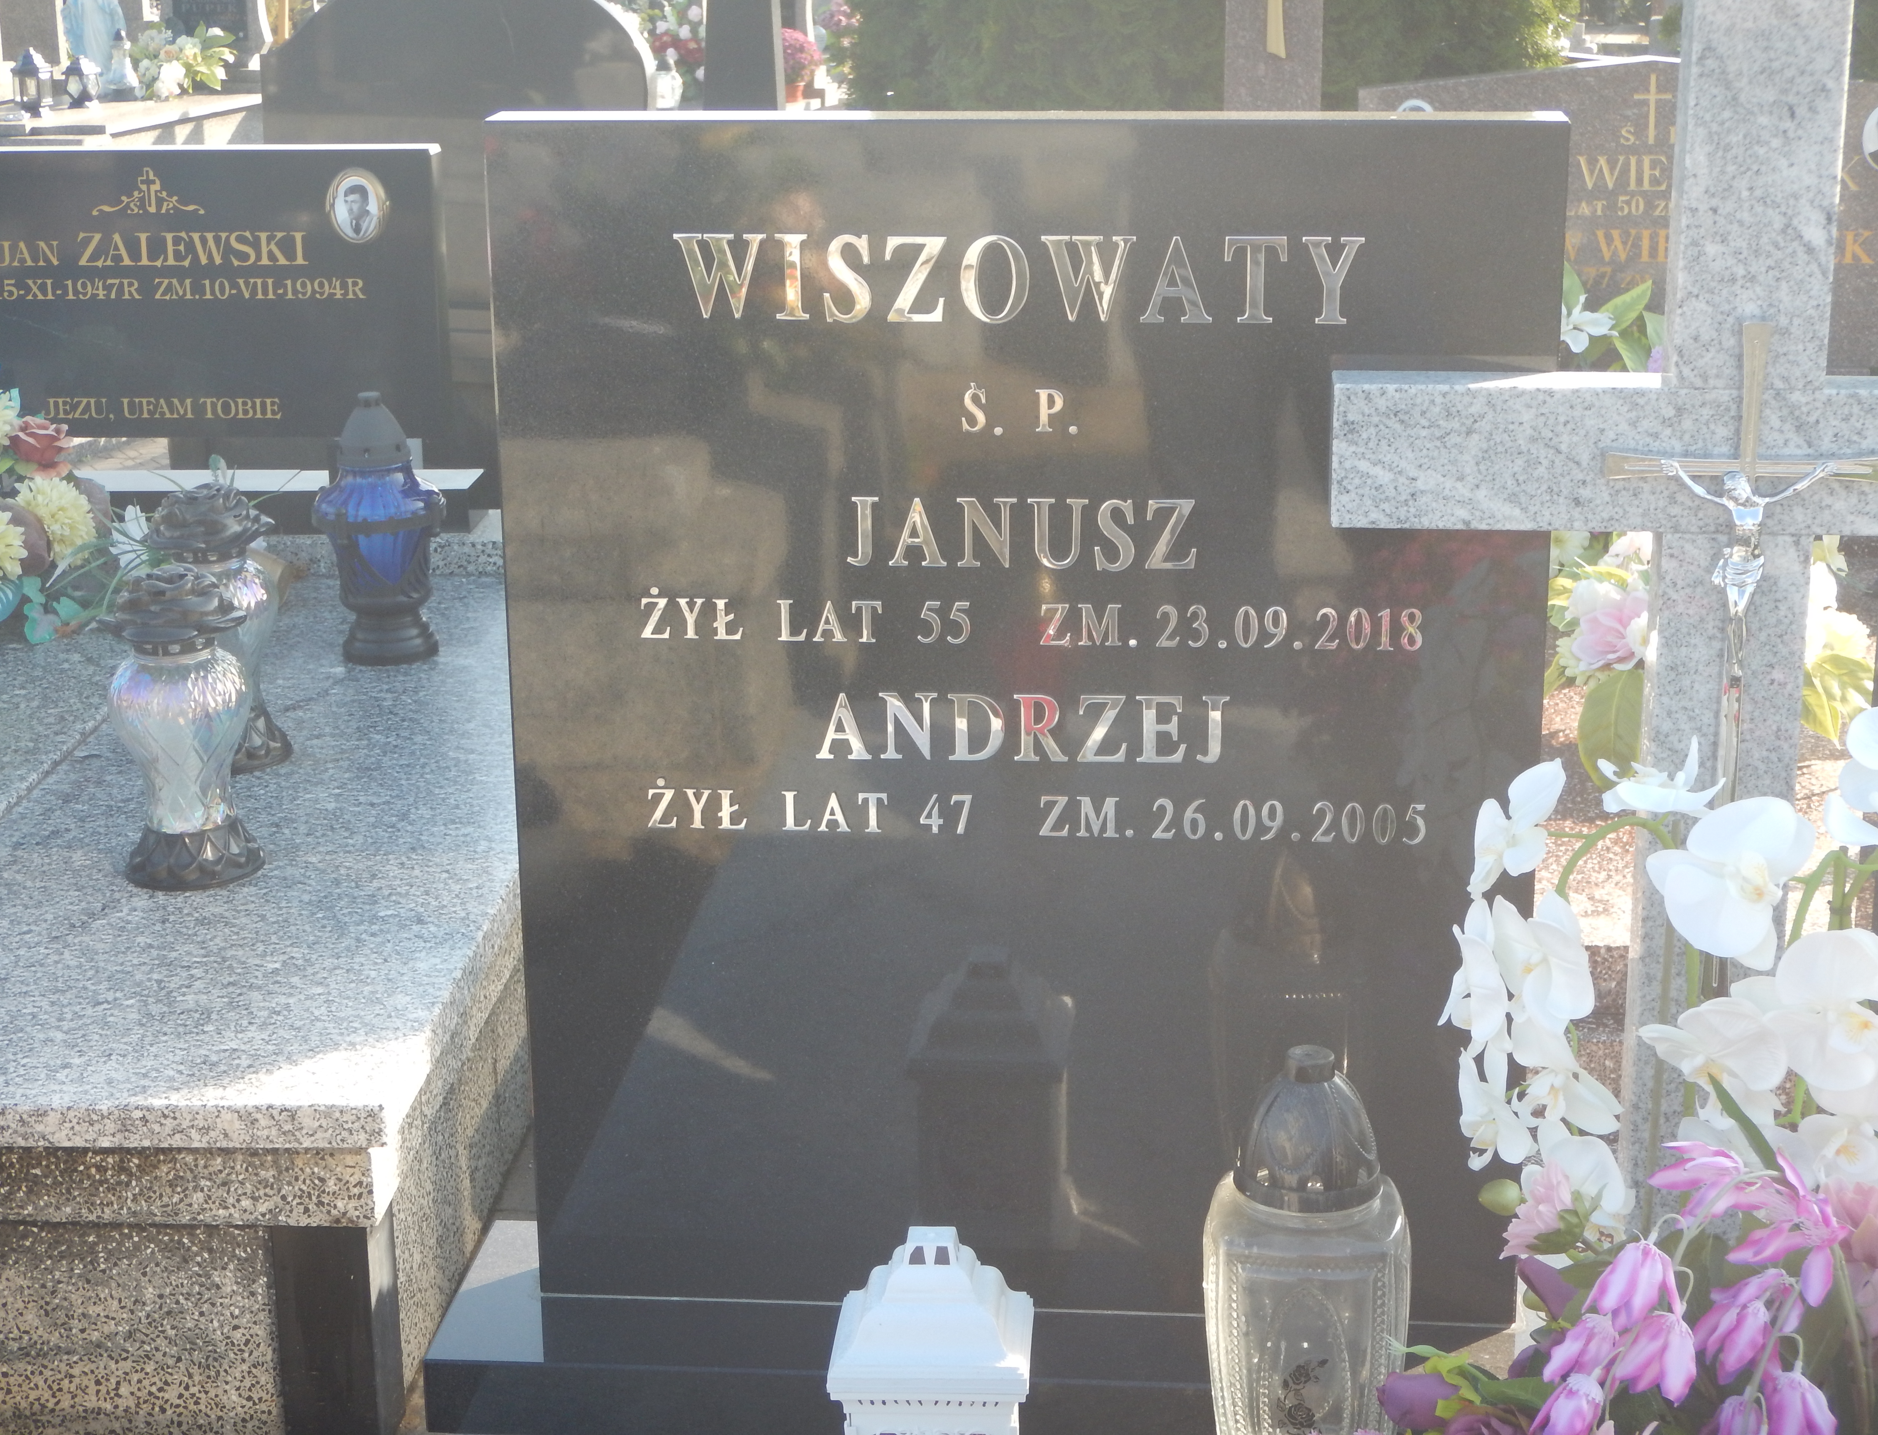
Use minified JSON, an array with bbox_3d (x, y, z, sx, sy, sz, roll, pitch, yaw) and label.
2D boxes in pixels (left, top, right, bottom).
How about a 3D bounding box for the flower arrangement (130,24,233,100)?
[{"bbox_3d":[-3.027,-2.619,12.359,0.420,0.285,0.340,1,16,5],"label":"flower arrangement"}]

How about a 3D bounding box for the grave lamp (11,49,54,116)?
[{"bbox_3d":[-3.376,-2.369,11.526,0.155,0.252,0.150,1,16,5],"label":"grave lamp"}]

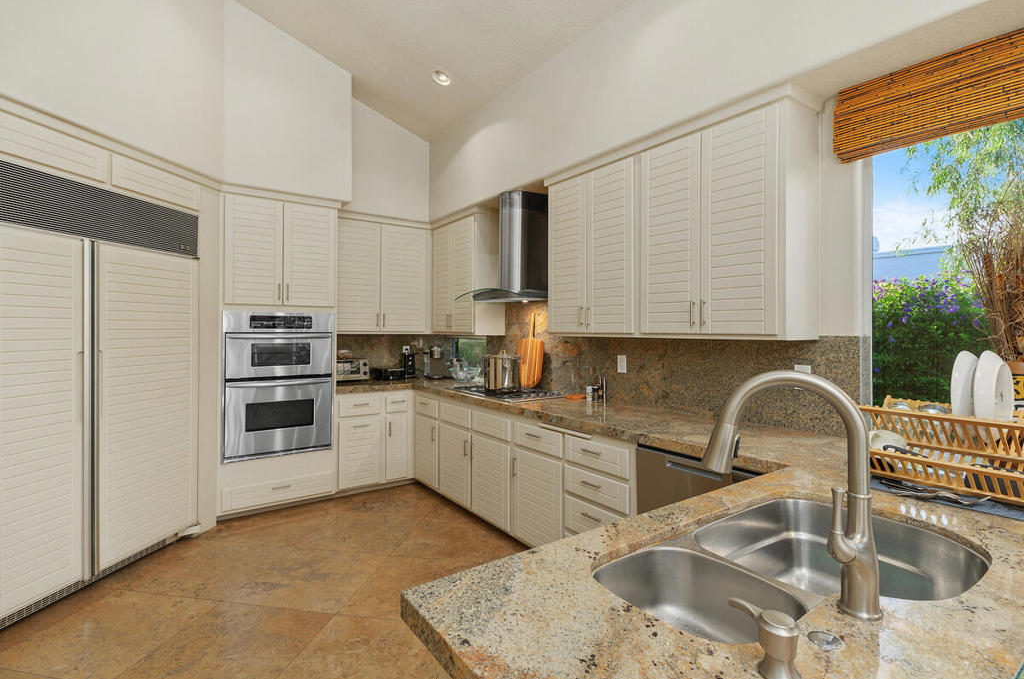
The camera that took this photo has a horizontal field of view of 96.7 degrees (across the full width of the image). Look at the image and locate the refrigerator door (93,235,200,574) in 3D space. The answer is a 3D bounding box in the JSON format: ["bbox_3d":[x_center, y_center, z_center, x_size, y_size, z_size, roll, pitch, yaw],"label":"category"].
[{"bbox_3d":[-2.216,0.359,2.771,0.070,1.790,0.630,0,1,12],"label":"refrigerator door"}]

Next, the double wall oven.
[{"bbox_3d":[-1.883,0.335,3.690,0.755,1.100,0.600,0,1,-30],"label":"double wall oven"}]

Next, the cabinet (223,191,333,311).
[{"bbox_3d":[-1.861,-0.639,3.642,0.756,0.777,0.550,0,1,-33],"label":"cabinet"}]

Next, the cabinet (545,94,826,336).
[{"bbox_3d":[0.848,-0.521,2.622,0.350,1.030,1.490,0,1,-38],"label":"cabinet"}]

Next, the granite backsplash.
[{"bbox_3d":[-0.084,0.071,3.120,1.220,0.730,3.800,0,1,-38],"label":"granite backsplash"}]

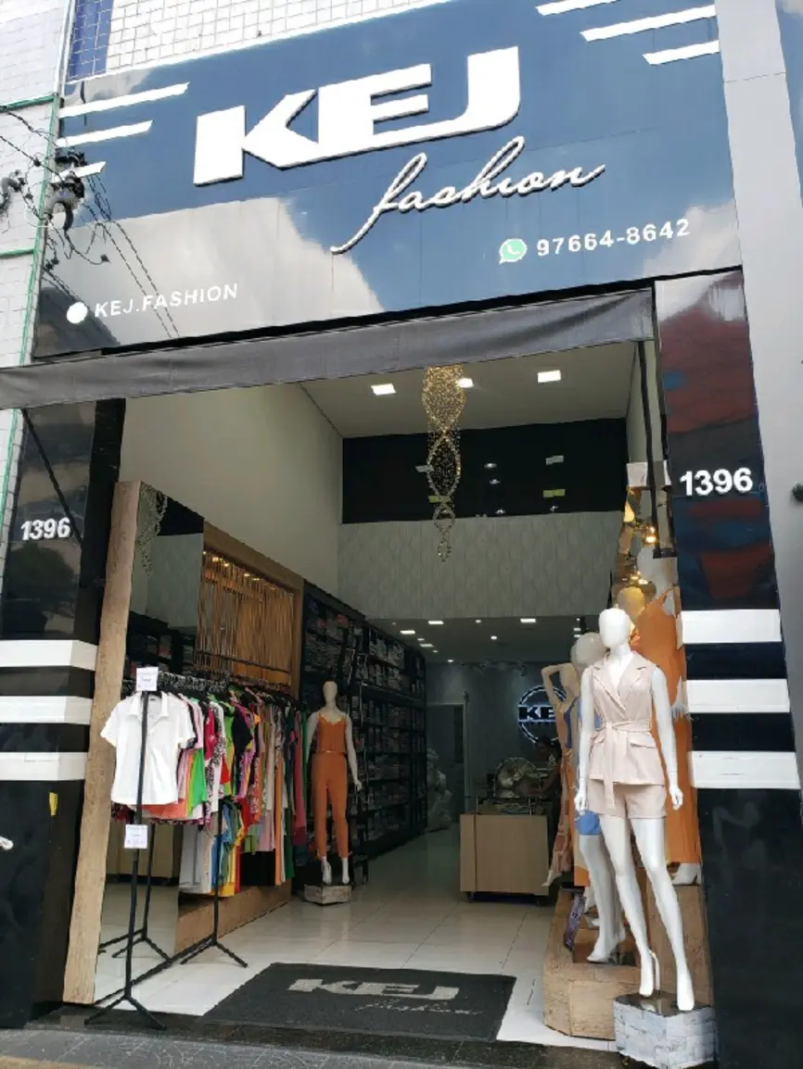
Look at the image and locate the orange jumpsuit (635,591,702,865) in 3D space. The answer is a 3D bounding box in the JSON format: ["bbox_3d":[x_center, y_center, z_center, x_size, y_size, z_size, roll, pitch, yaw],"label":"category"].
[{"bbox_3d":[1.438,1.014,4.317,0.310,1.430,0.370,8,-16,-27],"label":"orange jumpsuit"}]

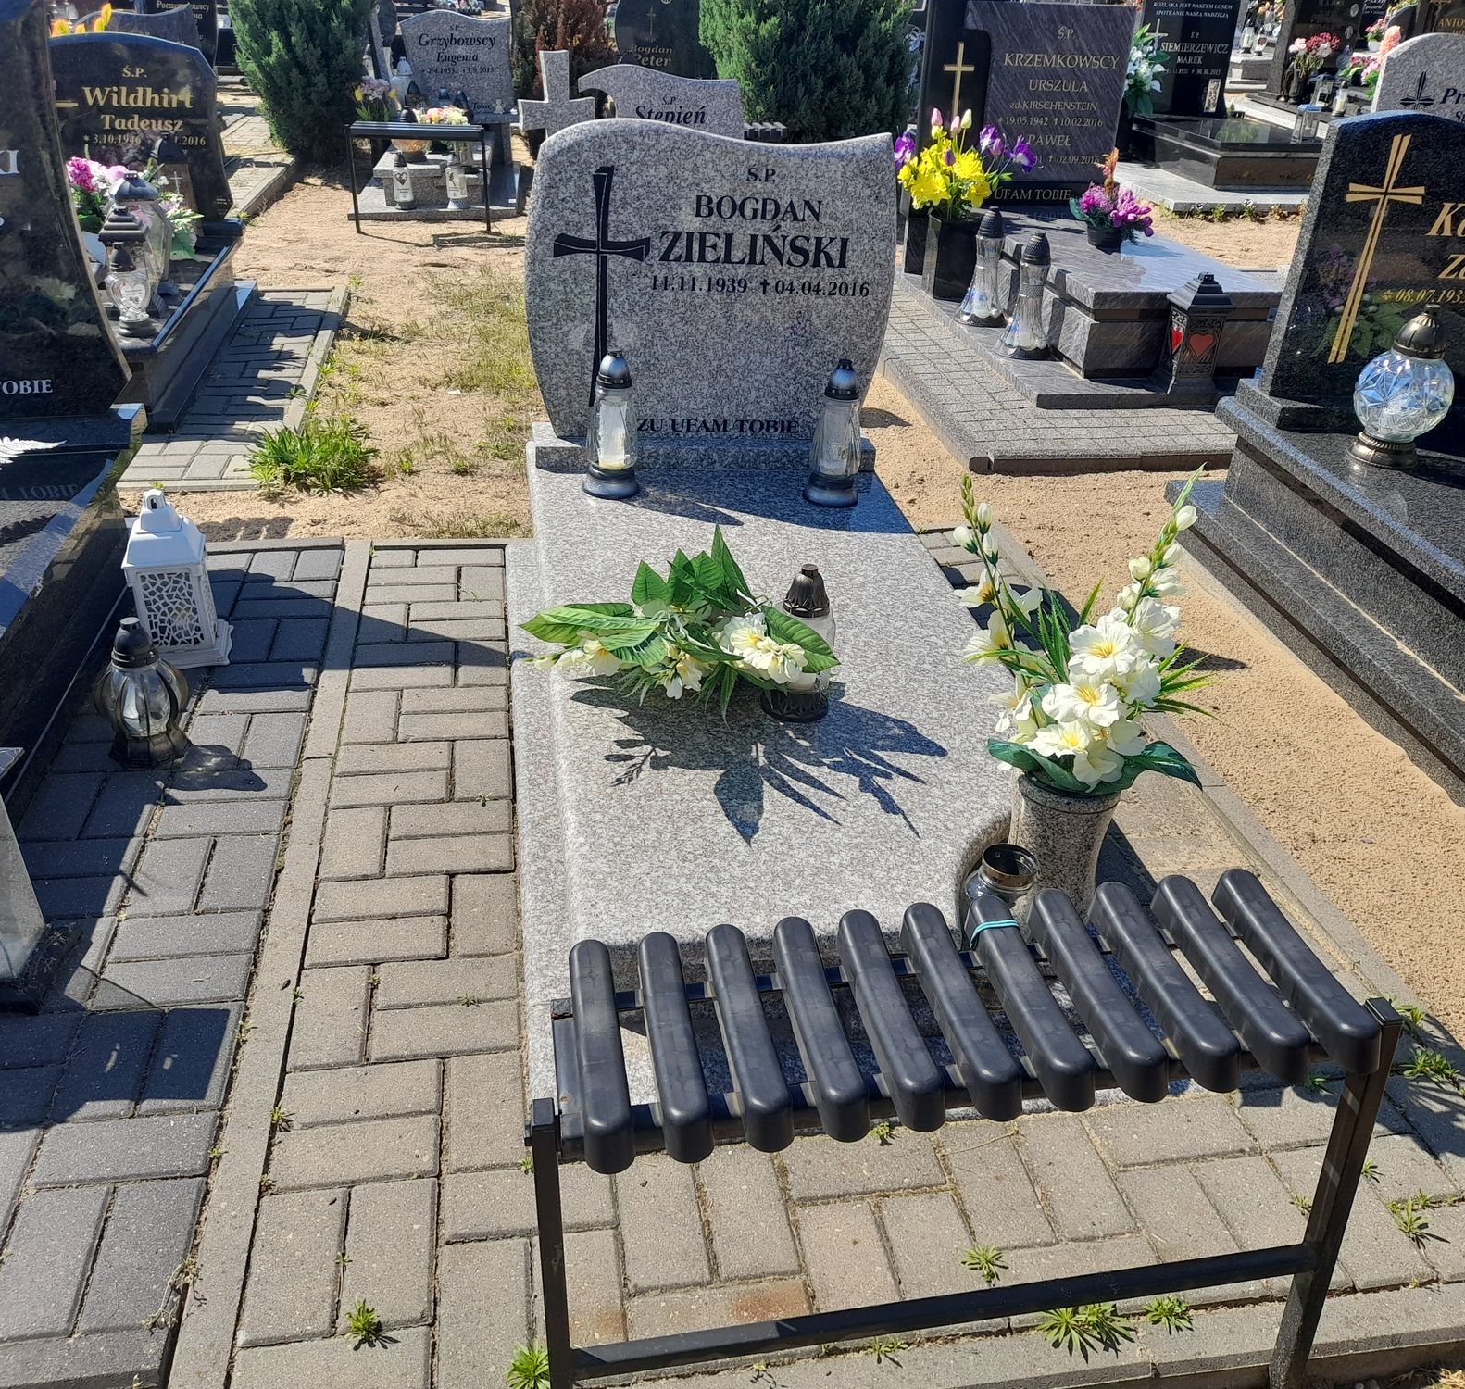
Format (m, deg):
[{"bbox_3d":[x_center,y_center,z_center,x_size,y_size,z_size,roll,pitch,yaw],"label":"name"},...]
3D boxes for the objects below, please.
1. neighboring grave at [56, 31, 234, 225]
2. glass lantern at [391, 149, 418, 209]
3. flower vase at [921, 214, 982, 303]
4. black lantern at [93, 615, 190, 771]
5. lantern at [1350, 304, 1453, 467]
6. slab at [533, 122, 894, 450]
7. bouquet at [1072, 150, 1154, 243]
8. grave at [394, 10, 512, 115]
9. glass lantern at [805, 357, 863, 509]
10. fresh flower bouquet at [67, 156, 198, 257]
[{"bbox_3d":[-2.365,-2.190,5.156,0.810,0.665,0.080,-5,30,-14],"label":"neighboring grave"},{"bbox_3d":[-1.706,-2.666,6.934,0.118,0.280,0.115,-3,30,-9],"label":"glass lantern"},{"bbox_3d":[0.936,-1.864,5.686,0.170,0.325,0.165,-2,30,-10],"label":"flower vase"},{"bbox_3d":[-1.044,-0.012,2.351,0.160,0.255,0.160,-2,30,-10],"label":"black lantern"},{"bbox_3d":[1.572,-0.729,3.128,0.226,0.358,0.226,-3,30,-9],"label":"lantern"},{"bbox_3d":[-0.059,-0.927,3.033,0.808,0.690,0.075,-1,29,-7],"label":"slab"},{"bbox_3d":[1.472,-1.890,5.131,0.320,0.340,0.270,-2,30,-10],"label":"bouquet"},{"bbox_3d":[-1.729,-3.906,8.258,0.690,0.570,0.080,-10,32,-22],"label":"grave"},{"bbox_3d":[0.234,-0.576,2.932,0.130,0.302,0.130,-2,30,-10],"label":"glass lantern"},{"bbox_3d":[-2.208,-1.812,4.918,0.480,0.340,0.310,-2,30,-10],"label":"fresh flower bouquet"}]

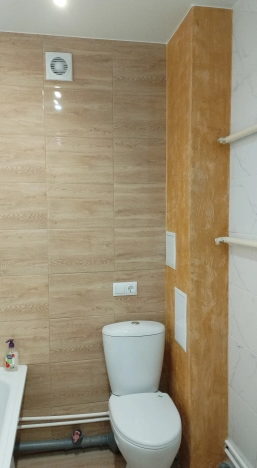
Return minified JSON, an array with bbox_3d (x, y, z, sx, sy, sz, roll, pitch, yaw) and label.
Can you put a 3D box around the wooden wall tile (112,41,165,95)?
[{"bbox_3d":[0.069,-0.996,2.138,0.335,0.290,0.009,-1,4,-12],"label":"wooden wall tile"}]

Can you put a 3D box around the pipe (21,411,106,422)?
[{"bbox_3d":[-0.382,1.114,2.148,0.547,0.025,0.025,1,4,-10],"label":"pipe"}]

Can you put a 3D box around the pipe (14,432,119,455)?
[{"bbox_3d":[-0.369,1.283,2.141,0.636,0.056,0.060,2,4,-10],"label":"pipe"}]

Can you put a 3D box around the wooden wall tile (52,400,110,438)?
[{"bbox_3d":[-0.280,1.195,2.235,0.401,0.257,0.015,-1,4,-10],"label":"wooden wall tile"}]

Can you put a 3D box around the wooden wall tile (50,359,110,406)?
[{"bbox_3d":[-0.281,0.929,2.214,0.401,0.273,0.015,-1,4,-10],"label":"wooden wall tile"}]

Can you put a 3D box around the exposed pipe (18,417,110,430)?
[{"bbox_3d":[-0.393,1.166,2.168,0.589,0.024,0.024,-1,4,-10],"label":"exposed pipe"}]

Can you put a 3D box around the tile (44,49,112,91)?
[{"bbox_3d":[-0.293,-0.973,2.067,0.401,0.240,0.015,-1,4,-10],"label":"tile"}]

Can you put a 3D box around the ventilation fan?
[{"bbox_3d":[-0.399,-0.964,2.022,0.149,0.150,0.033,-1,4,-12],"label":"ventilation fan"}]

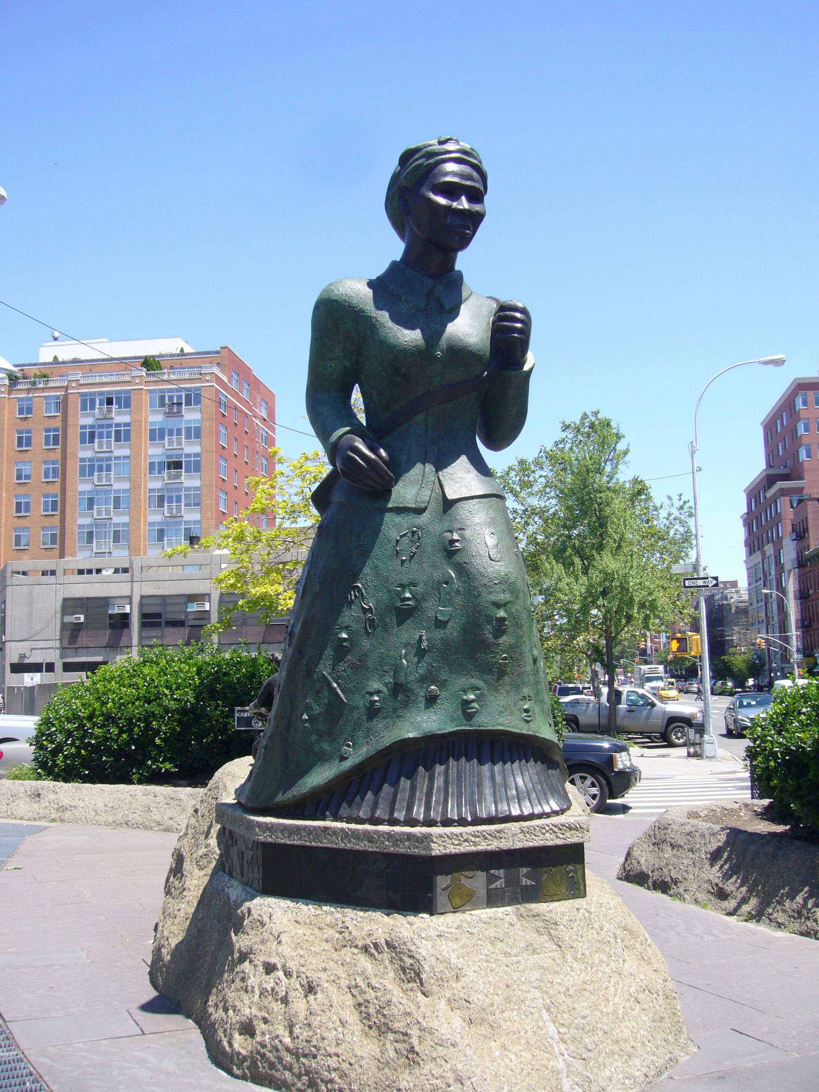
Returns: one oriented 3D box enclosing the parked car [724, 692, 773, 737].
[{"bbox_3d":[13.132,6.419,42.038,1.850,1.540,4.750,-2,-7,9],"label":"parked car"}]

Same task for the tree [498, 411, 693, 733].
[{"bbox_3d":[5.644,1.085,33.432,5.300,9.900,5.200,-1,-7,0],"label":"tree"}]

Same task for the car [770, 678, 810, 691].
[{"bbox_3d":[29.123,11.222,84.000,2.000,1.980,5.200,-2,-7,8],"label":"car"}]

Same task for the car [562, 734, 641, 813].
[{"bbox_3d":[1.317,3.488,18.698,4.950,1.860,1.970,-3,-7,12],"label":"car"}]

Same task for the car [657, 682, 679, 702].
[{"bbox_3d":[27.392,15.649,117.000,1.850,1.500,4.800,-2,-7,8],"label":"car"}]

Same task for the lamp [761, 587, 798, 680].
[{"bbox_3d":[30.887,8.254,92.161,2.700,9.800,0.500,-2,-7,8],"label":"lamp"}]

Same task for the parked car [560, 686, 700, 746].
[{"bbox_3d":[6.909,5.755,37.143,5.850,1.930,2.030,-2,-7,7],"label":"parked car"}]

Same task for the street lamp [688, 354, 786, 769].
[{"bbox_3d":[8.447,0.192,27.891,2.720,10.150,0.450,-2,-7,8],"label":"street lamp"}]

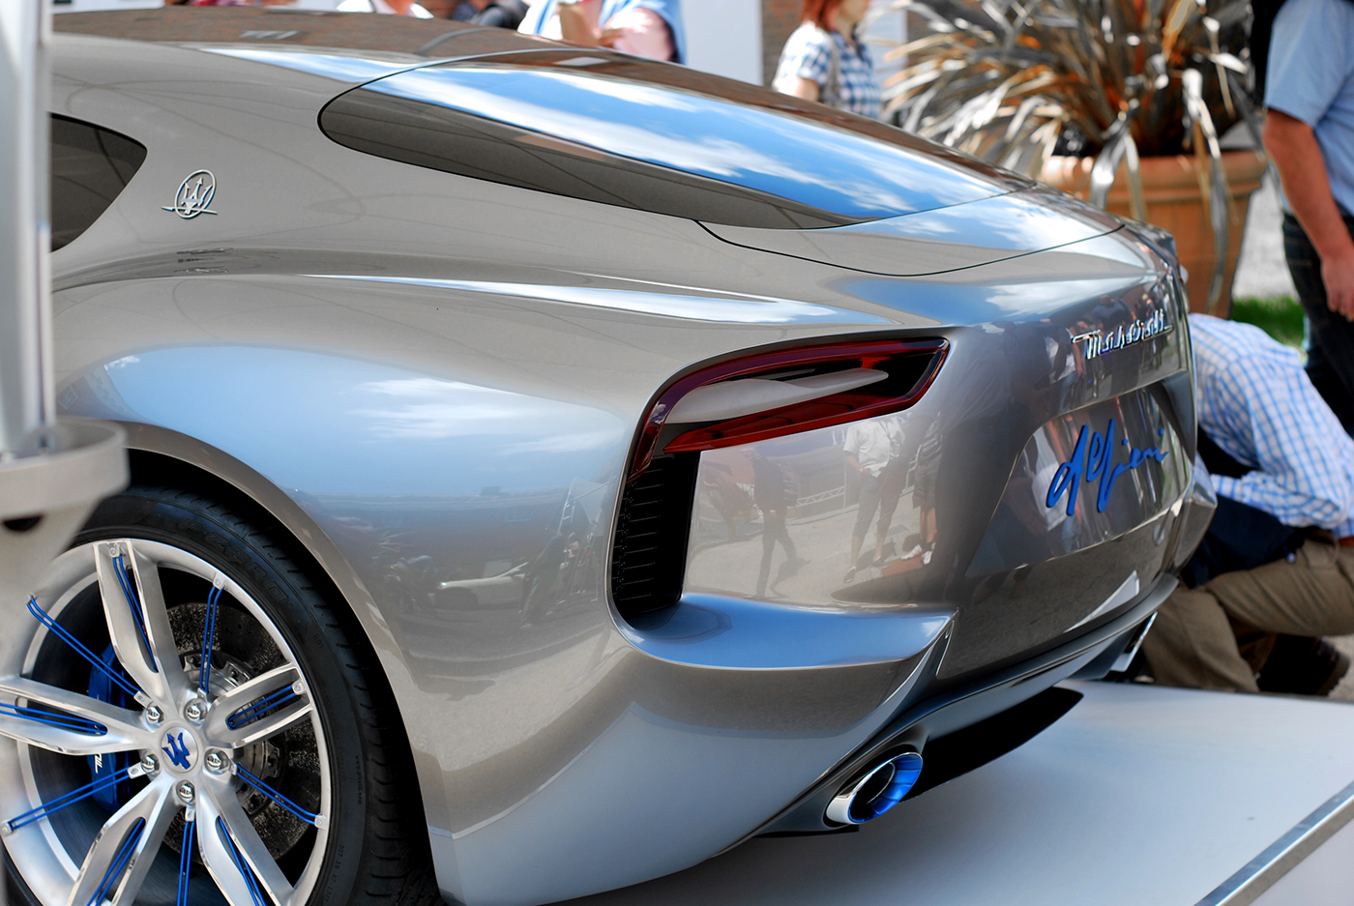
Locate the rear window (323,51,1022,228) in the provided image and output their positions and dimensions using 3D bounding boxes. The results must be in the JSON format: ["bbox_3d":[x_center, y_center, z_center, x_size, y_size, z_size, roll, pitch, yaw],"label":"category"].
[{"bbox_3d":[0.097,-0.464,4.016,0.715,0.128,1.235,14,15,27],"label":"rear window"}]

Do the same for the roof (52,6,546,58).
[{"bbox_3d":[-0.655,-0.636,4.406,1.080,0.120,1.020,6,11,28],"label":"roof"}]

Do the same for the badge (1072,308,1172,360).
[{"bbox_3d":[0.597,-0.160,3.789,0.018,0.036,0.365,-4,7,30],"label":"badge"}]

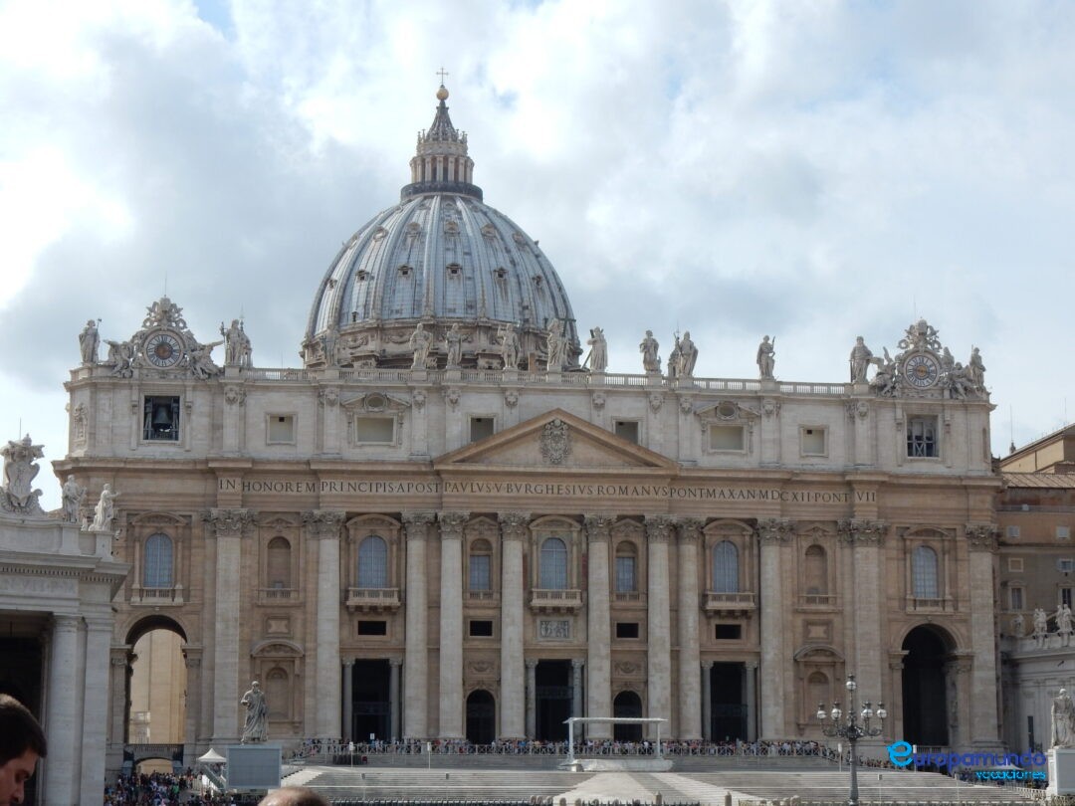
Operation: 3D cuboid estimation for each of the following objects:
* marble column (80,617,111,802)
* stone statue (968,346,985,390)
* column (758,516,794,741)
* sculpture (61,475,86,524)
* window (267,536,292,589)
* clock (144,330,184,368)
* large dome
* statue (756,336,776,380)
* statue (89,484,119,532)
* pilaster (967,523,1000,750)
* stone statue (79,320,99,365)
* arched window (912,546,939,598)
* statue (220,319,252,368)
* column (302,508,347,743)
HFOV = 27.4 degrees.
[{"bbox_3d":[-29.431,20.505,147.000,1.600,12.286,1.200,6,-11,-30],"label":"marble column"},{"bbox_3d":[55.990,-4.380,280.910,2.050,5.680,1.800,1,-10,-8],"label":"stone statue"},{"bbox_3d":[29.150,27.900,270.480,4.190,27.760,3.000,1,-10,-8],"label":"column"},{"bbox_3d":[-29.904,6.186,142.000,1.400,3.121,1.050,5,-11,-28],"label":"sculpture"},{"bbox_3d":[-31.209,19.303,266.411,2.868,6.387,0.800,1,-10,-8],"label":"window"},{"bbox_3d":[-45.120,-6.400,266.180,4.650,4.650,0.800,1,-10,-8],"label":"clock"},{"bbox_3d":[-17.903,-30.148,414.880,51.886,61.397,51.886,1,-10,-8],"label":"large dome"},{"bbox_3d":[28.670,-5.690,276.690,2.080,5.850,1.800,1,-10,-8],"label":"statue"},{"bbox_3d":[-28.866,7.001,147.000,1.600,3.204,1.500,9,-13,-42],"label":"statue"},{"bbox_3d":[55.670,28.980,274.970,4.430,27.720,2.000,1,-10,-9],"label":"pilaster"},{"bbox_3d":[-54.010,-7.380,265.580,2.530,5.620,1.800,1,-10,-8],"label":"stone statue"},{"bbox_3d":[48.899,21.280,278.105,3.389,6.541,0.700,1,-10,-8],"label":"arched window"},{"bbox_3d":[-36.799,-7.190,268.809,3.463,5.996,2.200,1,-10,-8],"label":"statue"},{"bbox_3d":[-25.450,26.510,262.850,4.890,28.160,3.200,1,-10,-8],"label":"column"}]

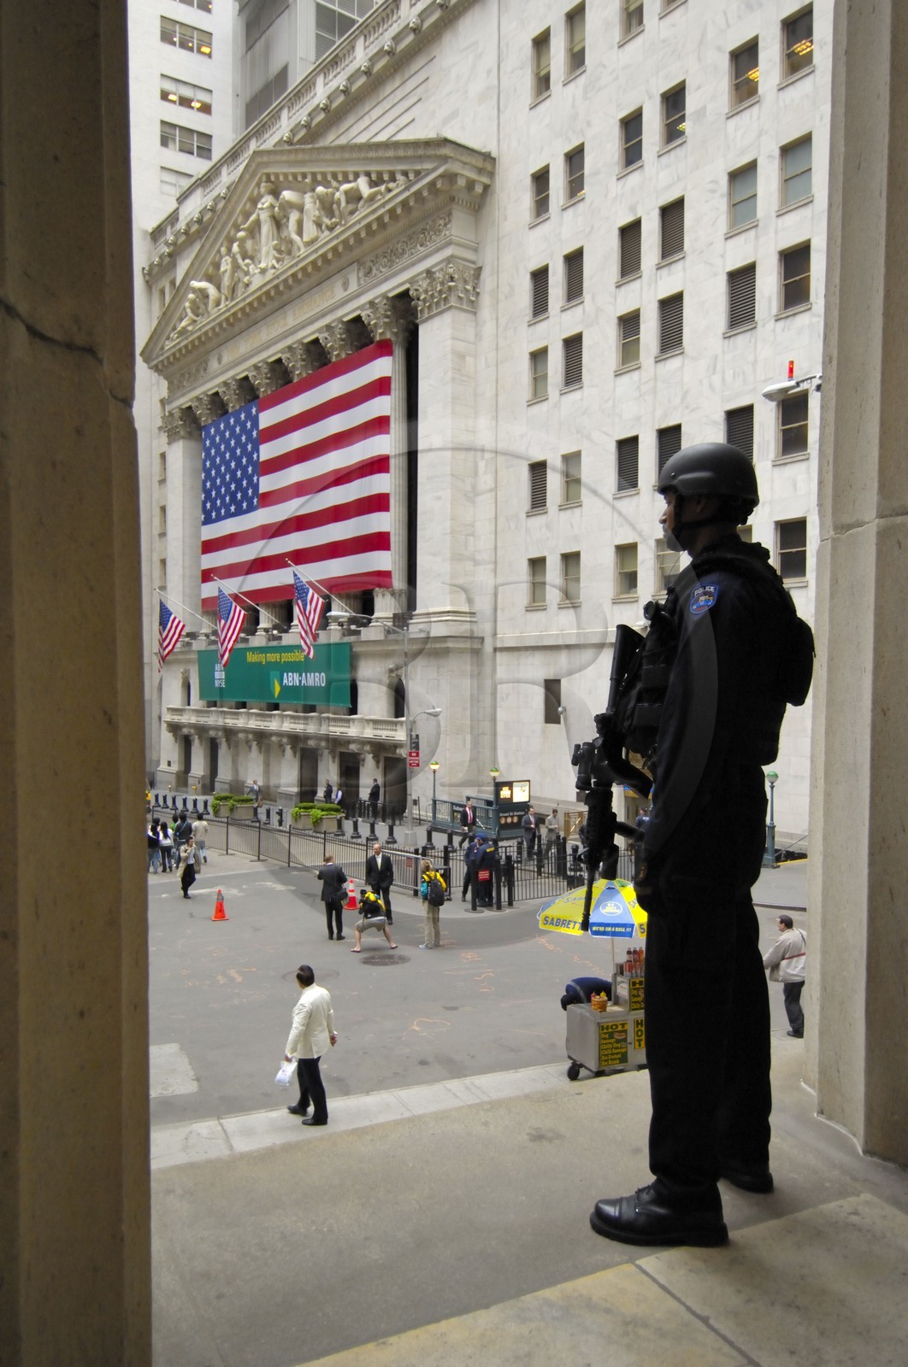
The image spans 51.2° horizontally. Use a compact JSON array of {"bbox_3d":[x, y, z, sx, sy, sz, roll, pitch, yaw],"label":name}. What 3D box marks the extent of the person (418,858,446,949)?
[{"bbox_3d":[-0.429,4.316,18.600,0.500,1.760,0.500,0,0,-31],"label":"person"}]

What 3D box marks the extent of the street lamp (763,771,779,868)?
[{"bbox_3d":[9.440,4.034,28.200,0.450,2.900,0.450,0,0,-39],"label":"street lamp"}]

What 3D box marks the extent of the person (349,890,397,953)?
[{"bbox_3d":[-1.635,4.780,19.100,0.930,1.250,0.680,0,0,-21],"label":"person"}]

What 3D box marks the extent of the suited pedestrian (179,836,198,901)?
[{"bbox_3d":[-7.194,5.008,25.700,0.560,1.670,0.480,0,0,-25],"label":"suited pedestrian"}]

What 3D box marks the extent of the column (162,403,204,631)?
[{"bbox_3d":[-18.535,-11.246,65.900,2.300,15.500,2.800,0,0,-39],"label":"column"}]

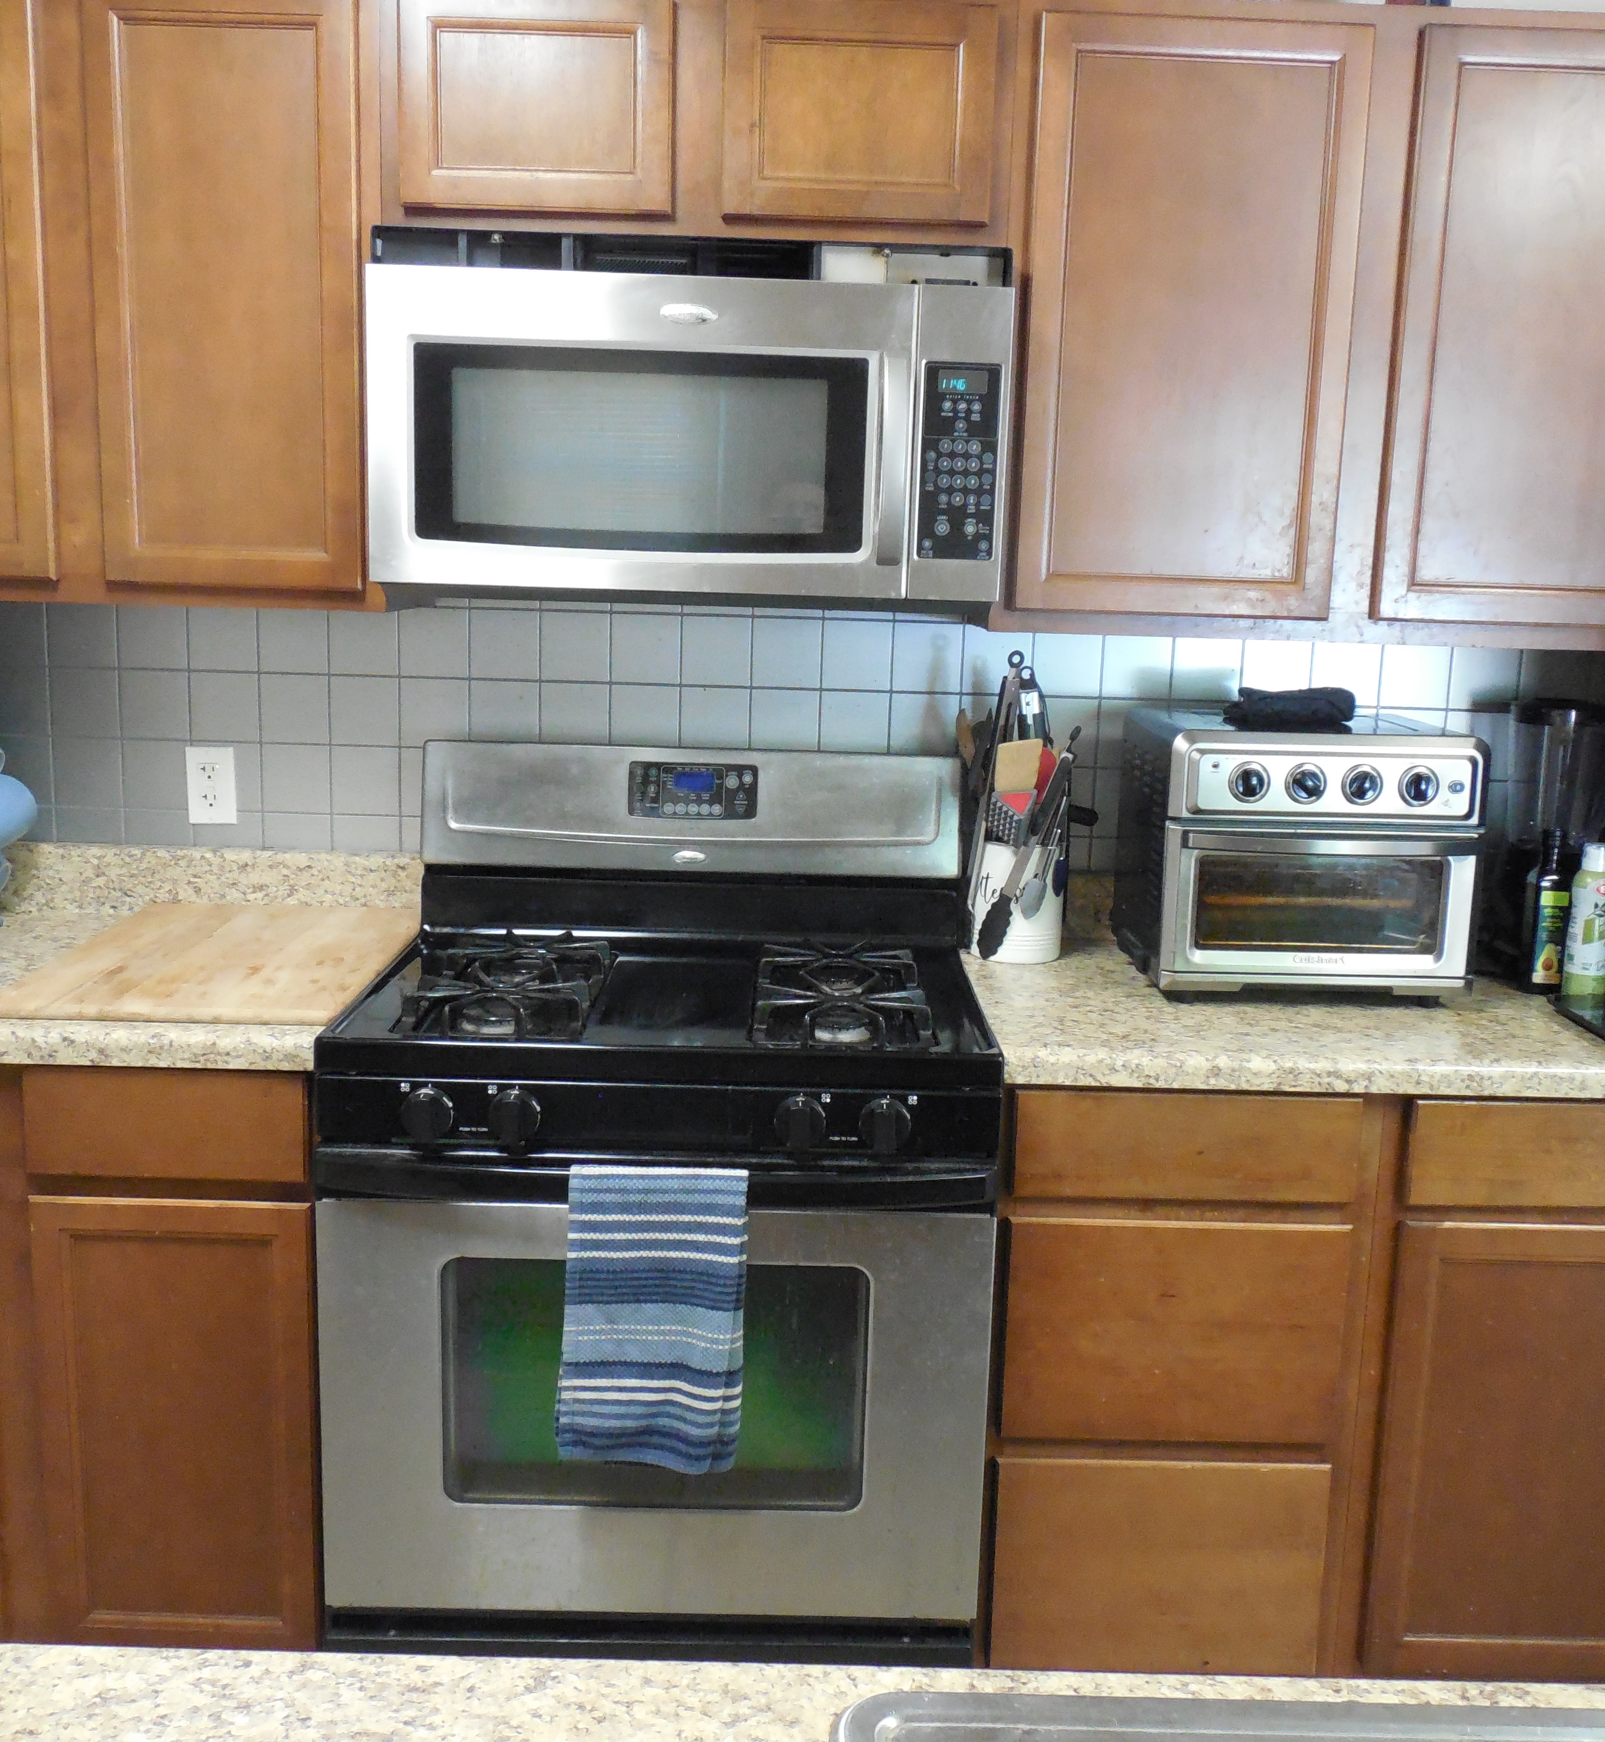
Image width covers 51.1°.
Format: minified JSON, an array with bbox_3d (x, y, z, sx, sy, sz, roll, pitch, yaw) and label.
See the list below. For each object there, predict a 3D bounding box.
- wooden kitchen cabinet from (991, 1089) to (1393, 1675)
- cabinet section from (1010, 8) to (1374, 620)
[{"bbox_3d":[0.435,0.626,2.305,0.457,0.876,0.620,2,10,-1],"label":"wooden kitchen cabinet"},{"bbox_3d":[0.477,-0.701,2.228,0.409,0.716,0.320,2,10,-1],"label":"cabinet section"}]

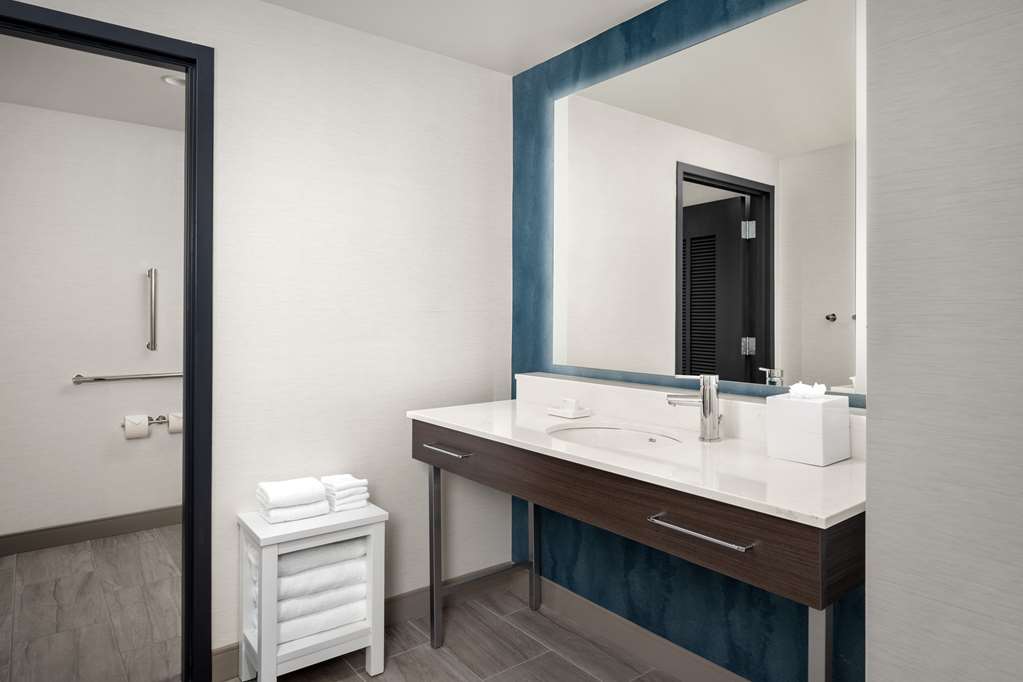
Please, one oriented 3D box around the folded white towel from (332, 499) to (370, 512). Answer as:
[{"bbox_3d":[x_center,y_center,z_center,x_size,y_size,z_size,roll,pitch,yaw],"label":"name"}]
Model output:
[{"bbox_3d":[-0.595,0.573,2.219,0.118,0.019,0.122,-1,3,-38],"label":"folded white towel"}]

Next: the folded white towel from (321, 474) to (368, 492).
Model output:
[{"bbox_3d":[-0.594,0.505,2.215,0.122,0.033,0.125,-1,3,-38],"label":"folded white towel"}]

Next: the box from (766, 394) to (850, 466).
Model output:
[{"bbox_3d":[0.781,0.225,1.638,0.156,0.161,0.142,-1,3,-38],"label":"box"}]

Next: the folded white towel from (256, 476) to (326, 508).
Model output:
[{"bbox_3d":[-0.748,0.512,2.119,0.186,0.055,0.145,-1,3,-38],"label":"folded white towel"}]

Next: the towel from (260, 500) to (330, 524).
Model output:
[{"bbox_3d":[-0.740,0.563,2.122,0.195,0.046,0.148,-1,3,-38],"label":"towel"}]

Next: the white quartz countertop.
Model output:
[{"bbox_3d":[0.312,0.304,1.962,0.582,0.021,1.621,-1,3,-38],"label":"white quartz countertop"}]

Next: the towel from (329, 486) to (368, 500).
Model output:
[{"bbox_3d":[-0.594,0.532,2.218,0.121,0.022,0.122,-1,3,-38],"label":"towel"}]

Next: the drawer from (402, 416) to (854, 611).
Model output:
[{"bbox_3d":[0.319,0.391,1.943,0.548,0.151,1.556,-1,3,-38],"label":"drawer"}]

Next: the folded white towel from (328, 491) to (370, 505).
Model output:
[{"bbox_3d":[-0.593,0.553,2.219,0.123,0.020,0.122,-1,3,-38],"label":"folded white towel"}]

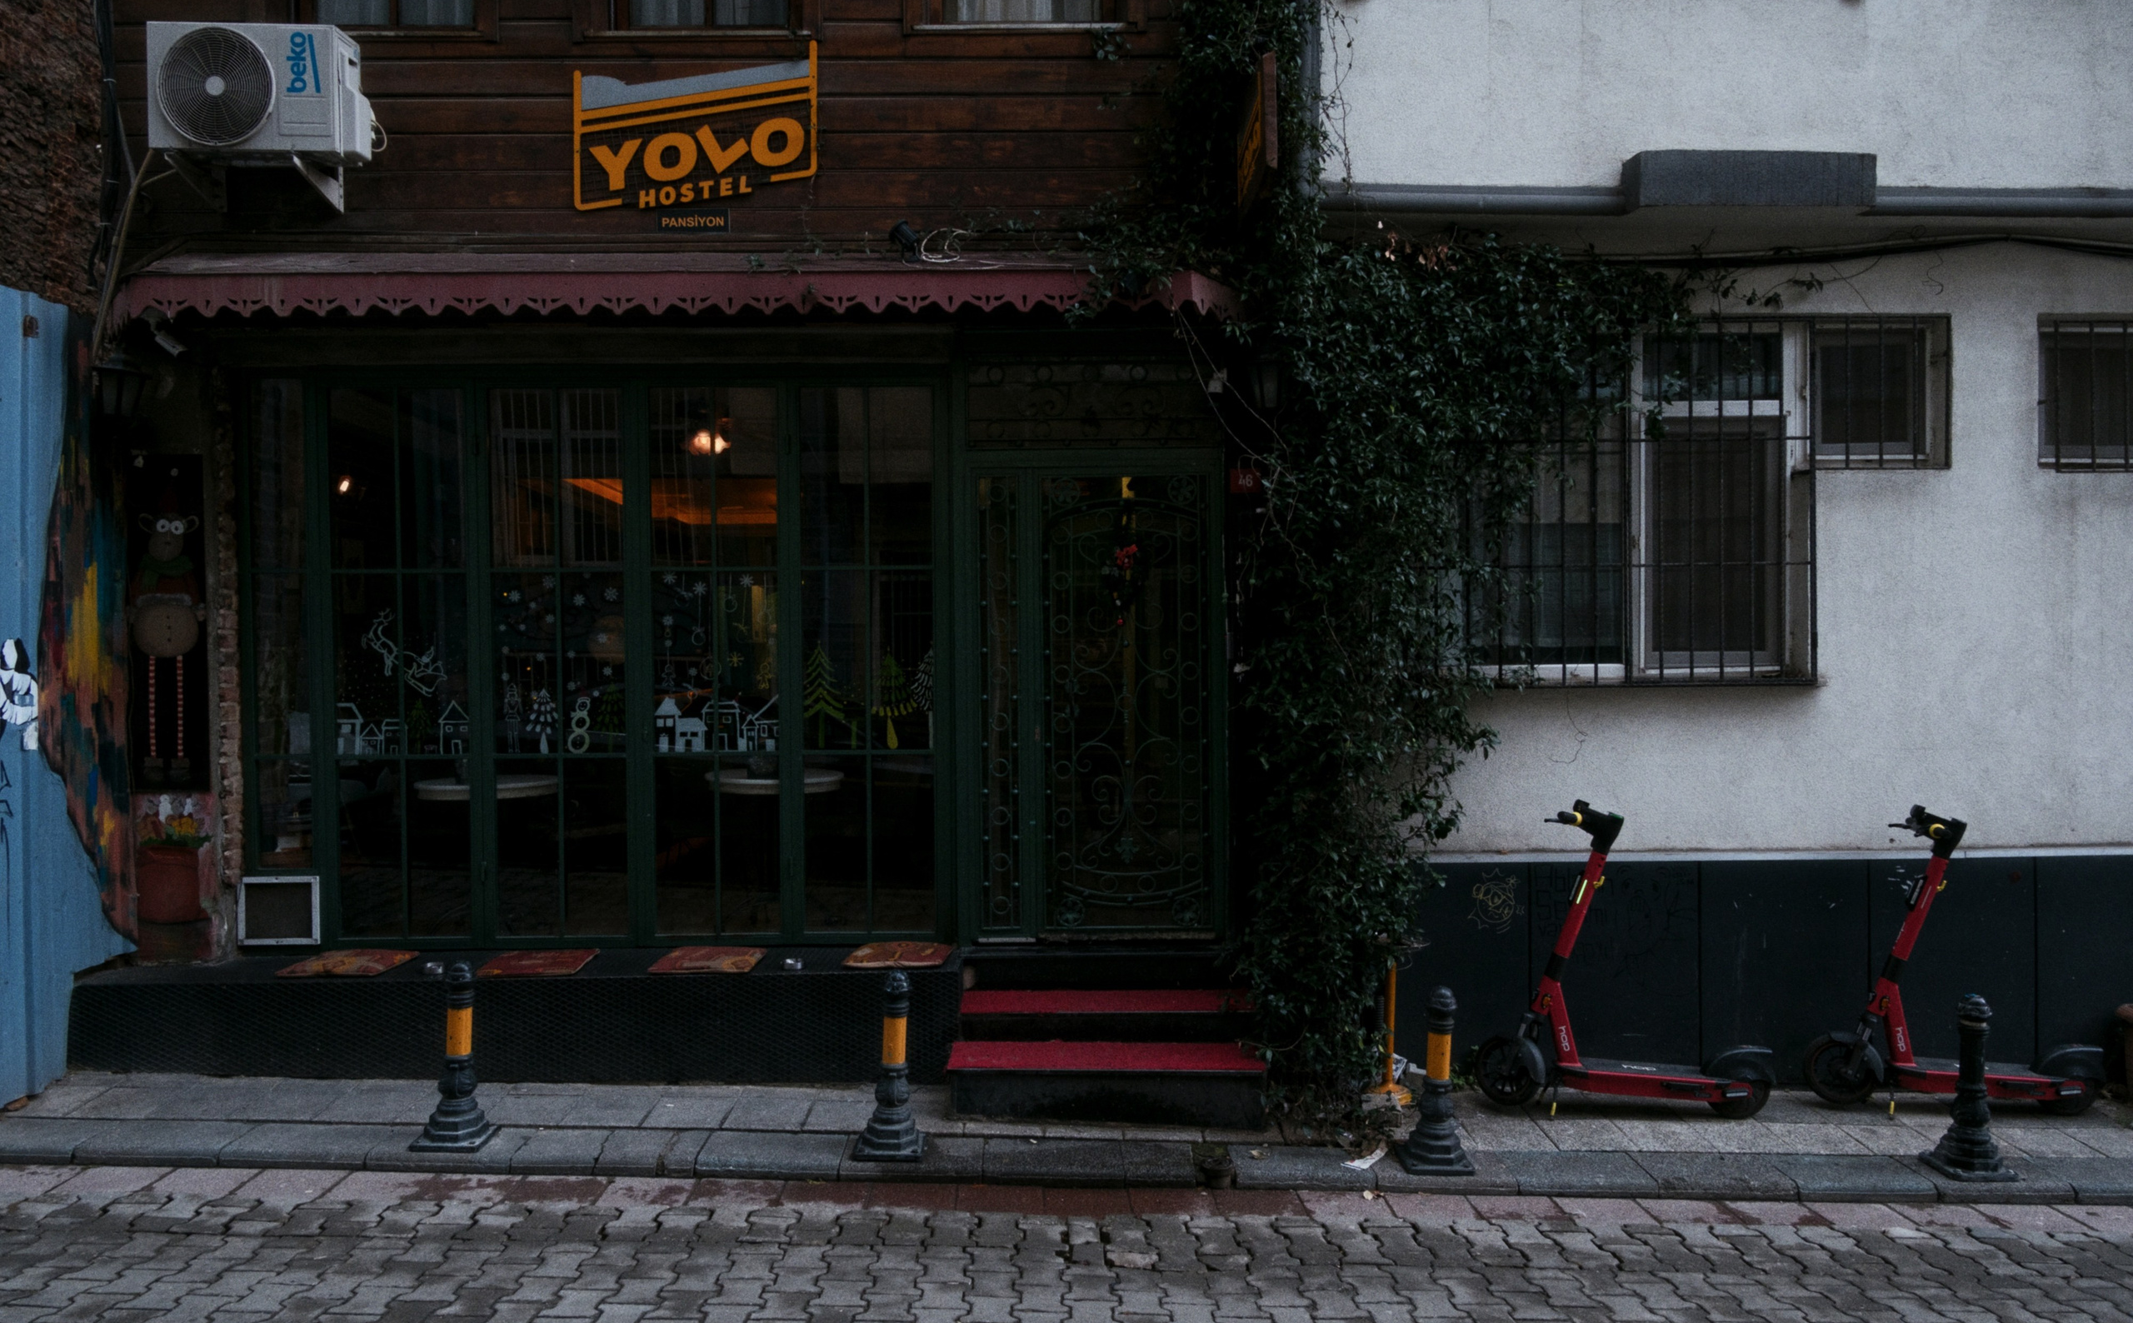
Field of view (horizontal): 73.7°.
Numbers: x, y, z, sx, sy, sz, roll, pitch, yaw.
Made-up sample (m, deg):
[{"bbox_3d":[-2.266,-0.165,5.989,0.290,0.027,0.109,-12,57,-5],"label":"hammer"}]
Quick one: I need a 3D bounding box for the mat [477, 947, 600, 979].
[{"bbox_3d":[-2.166,1.254,5.874,0.389,0.035,0.414,0,1,-1],"label":"mat"}]

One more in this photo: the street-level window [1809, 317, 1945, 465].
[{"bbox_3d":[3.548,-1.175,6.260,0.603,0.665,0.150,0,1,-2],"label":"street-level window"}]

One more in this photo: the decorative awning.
[{"bbox_3d":[-1.674,-1.597,6.024,4.871,0.381,0.423,0,1,-1],"label":"decorative awning"}]

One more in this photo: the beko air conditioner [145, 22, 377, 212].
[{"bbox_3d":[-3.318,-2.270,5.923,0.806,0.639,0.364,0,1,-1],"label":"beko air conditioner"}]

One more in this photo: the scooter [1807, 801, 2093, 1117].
[{"bbox_3d":[3.599,1.209,5.758,1.230,1.256,0.492,0,1,-2],"label":"scooter"}]

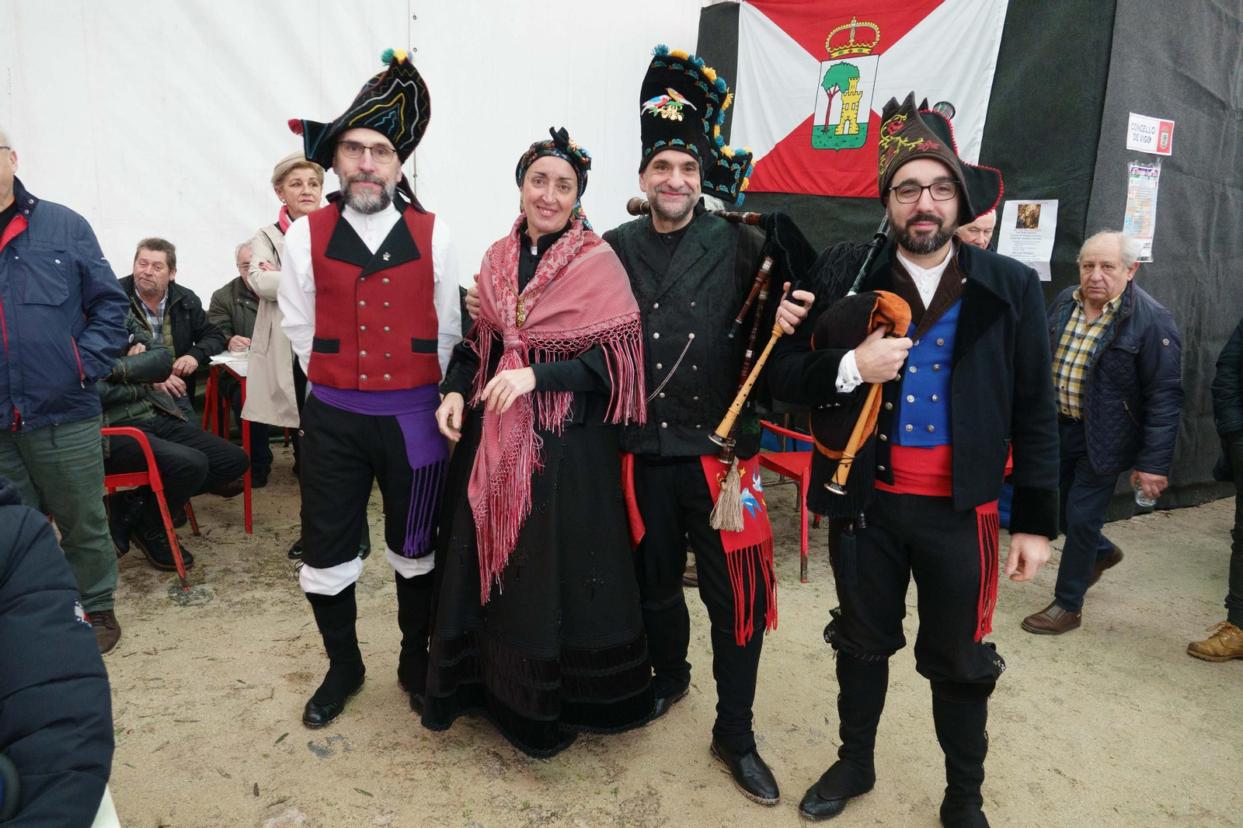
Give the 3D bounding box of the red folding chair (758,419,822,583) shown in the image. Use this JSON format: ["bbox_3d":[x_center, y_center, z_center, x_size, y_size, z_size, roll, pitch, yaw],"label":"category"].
[{"bbox_3d":[0.860,0.268,3.538,0.530,0.800,0.560,-5,14,-26],"label":"red folding chair"}]

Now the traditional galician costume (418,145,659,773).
[{"bbox_3d":[-0.202,0.081,2.383,0.660,1.660,0.580,3,11,8],"label":"traditional galician costume"}]

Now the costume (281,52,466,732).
[{"bbox_3d":[-0.675,-0.025,2.292,0.510,1.850,0.380,-1,13,-11],"label":"costume"}]

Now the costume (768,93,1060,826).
[{"bbox_3d":[0.672,0.137,1.963,0.620,1.730,0.460,5,13,16],"label":"costume"}]

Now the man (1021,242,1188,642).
[{"bbox_3d":[1.890,0.032,3.320,0.680,1.520,0.600,-6,14,-33],"label":"man"}]

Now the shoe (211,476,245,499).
[{"bbox_3d":[-2.018,0.384,4.294,0.110,0.110,0.280,-1,13,-8],"label":"shoe"}]

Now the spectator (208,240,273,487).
[{"bbox_3d":[-1.984,-0.247,4.653,0.560,1.320,0.750,-2,12,-20],"label":"spectator"}]

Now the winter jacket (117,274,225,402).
[{"bbox_3d":[-2.251,-0.346,4.085,0.600,0.660,0.480,-6,14,-35],"label":"winter jacket"}]

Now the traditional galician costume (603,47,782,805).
[{"bbox_3d":[0.190,0.004,2.264,0.680,1.890,0.560,1,11,-3],"label":"traditional galician costume"}]

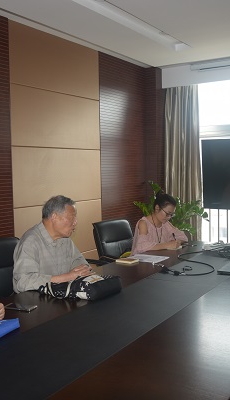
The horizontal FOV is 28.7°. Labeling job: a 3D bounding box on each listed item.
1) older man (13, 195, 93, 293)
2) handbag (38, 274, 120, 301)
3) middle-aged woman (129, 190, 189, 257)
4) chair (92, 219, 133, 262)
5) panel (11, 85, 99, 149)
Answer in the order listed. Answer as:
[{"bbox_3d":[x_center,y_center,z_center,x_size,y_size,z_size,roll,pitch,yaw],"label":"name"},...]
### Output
[{"bbox_3d":[-0.334,0.605,2.675,0.680,1.260,0.570,1,4,34],"label":"older man"},{"bbox_3d":[-0.193,0.451,2.442,0.380,0.090,0.260,1,4,34],"label":"handbag"},{"bbox_3d":[0.345,0.532,3.725,0.580,1.190,0.490,2,5,36],"label":"middle-aged woman"},{"bbox_3d":[0.202,0.676,3.636,0.660,0.980,0.620,1,4,34],"label":"chair"},{"bbox_3d":[-0.520,-0.777,4.417,0.030,0.540,1.305,1,4,34],"label":"panel"}]

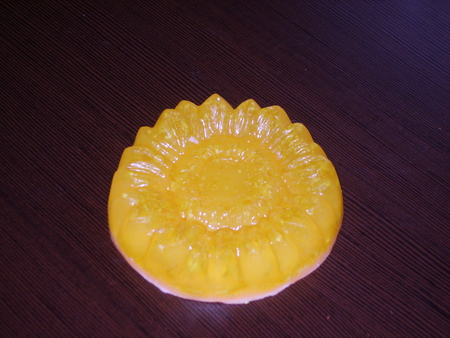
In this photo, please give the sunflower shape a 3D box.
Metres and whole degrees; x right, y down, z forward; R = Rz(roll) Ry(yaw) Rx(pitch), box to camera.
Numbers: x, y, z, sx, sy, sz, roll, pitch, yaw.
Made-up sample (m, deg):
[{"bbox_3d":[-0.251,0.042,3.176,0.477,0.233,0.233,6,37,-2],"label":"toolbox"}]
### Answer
[{"bbox_3d":[0.000,0.007,0.494,0.085,0.024,0.085,0,48,0],"label":"sunflower shape"}]

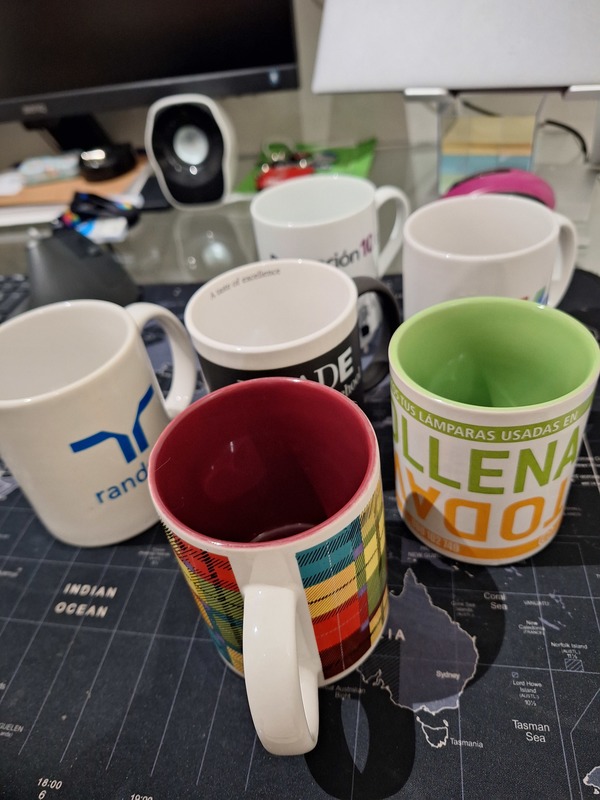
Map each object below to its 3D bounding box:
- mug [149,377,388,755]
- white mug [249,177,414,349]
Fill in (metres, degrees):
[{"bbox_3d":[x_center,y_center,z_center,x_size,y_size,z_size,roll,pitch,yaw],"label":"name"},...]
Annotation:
[{"bbox_3d":[-0.006,0.071,0.211,0.085,0.101,0.121,-6,40,5],"label":"mug"},{"bbox_3d":[0.030,-0.107,0.403,0.123,0.100,0.089,-26,42,-18],"label":"white mug"}]

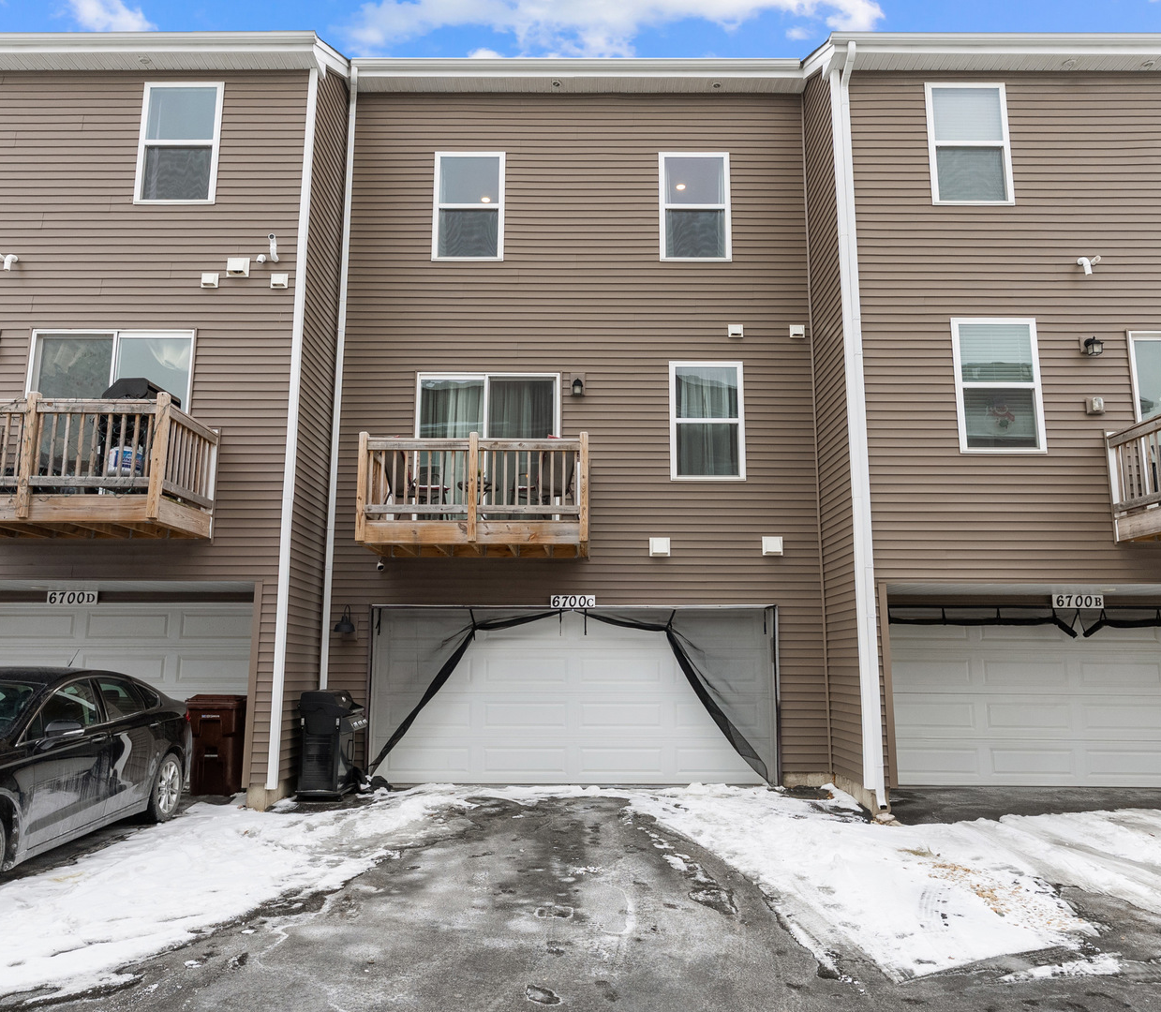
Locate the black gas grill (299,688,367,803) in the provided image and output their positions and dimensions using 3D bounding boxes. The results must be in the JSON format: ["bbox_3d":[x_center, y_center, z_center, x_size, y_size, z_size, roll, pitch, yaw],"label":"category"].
[{"bbox_3d":[-2.823,2.723,10.210,0.610,1.160,0.900,0,-9,0],"label":"black gas grill"}]

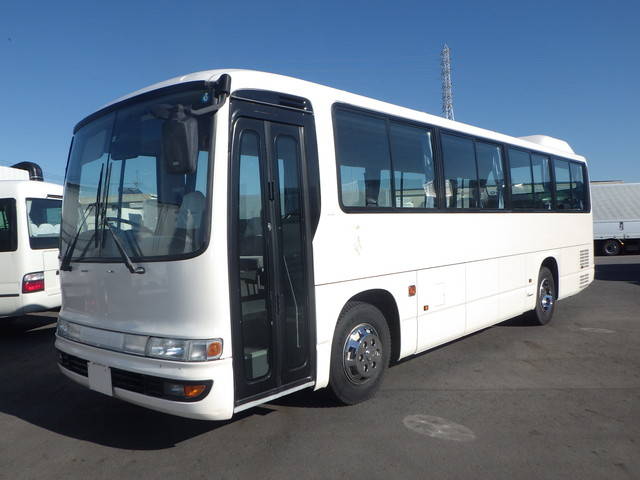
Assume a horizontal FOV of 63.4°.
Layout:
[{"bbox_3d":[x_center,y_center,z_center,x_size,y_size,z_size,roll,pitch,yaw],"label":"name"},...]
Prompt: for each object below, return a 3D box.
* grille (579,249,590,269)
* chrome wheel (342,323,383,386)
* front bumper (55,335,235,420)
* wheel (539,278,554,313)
[{"bbox_3d":[4.659,0.330,9.125,0.040,0.324,0.582,0,2,42],"label":"grille"},{"bbox_3d":[0.392,0.999,4.508,0.130,0.520,0.520,0,2,42],"label":"chrome wheel"},{"bbox_3d":[-1.594,0.971,3.993,2.350,0.420,0.470,0,2,42],"label":"front bumper"},{"bbox_3d":[3.371,0.834,7.779,0.140,0.520,0.520,0,2,42],"label":"wheel"}]

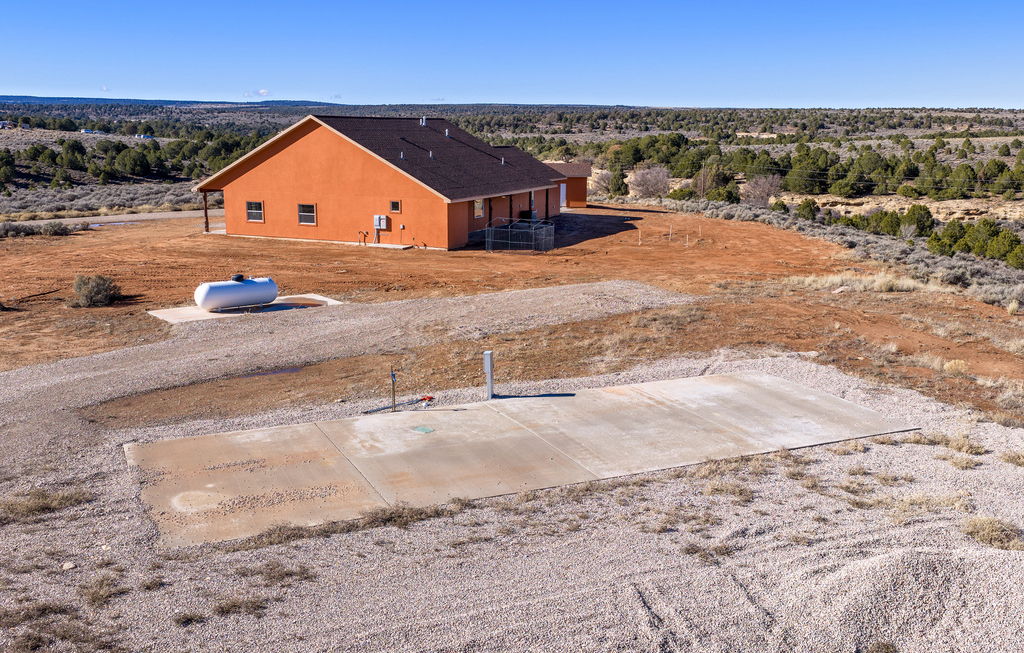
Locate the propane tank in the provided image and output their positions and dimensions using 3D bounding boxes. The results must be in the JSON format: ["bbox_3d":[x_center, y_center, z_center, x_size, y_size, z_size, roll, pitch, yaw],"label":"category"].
[{"bbox_3d":[-10.048,-1.246,29.188,3.030,1.270,0.960,-8,16,-32],"label":"propane tank"}]

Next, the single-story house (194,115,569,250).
[{"bbox_3d":[-7.134,-11.355,58.391,18.782,7.471,24.524,6,15,22],"label":"single-story house"}]

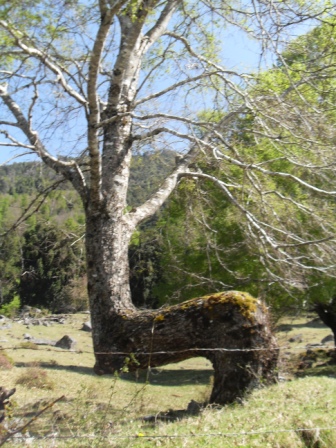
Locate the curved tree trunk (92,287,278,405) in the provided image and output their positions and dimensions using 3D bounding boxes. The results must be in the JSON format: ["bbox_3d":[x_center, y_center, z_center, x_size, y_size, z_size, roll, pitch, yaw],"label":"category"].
[{"bbox_3d":[0.290,1.733,7.085,2.638,1.540,0.950,-2,-9,14],"label":"curved tree trunk"}]

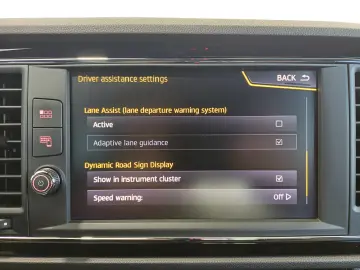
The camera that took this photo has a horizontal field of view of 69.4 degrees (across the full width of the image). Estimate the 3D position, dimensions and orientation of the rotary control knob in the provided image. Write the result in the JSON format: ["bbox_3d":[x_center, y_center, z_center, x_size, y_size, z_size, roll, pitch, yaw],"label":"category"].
[{"bbox_3d":[-0.088,0.031,0.171,0.018,0.018,0.013,0,0,-2],"label":"rotary control knob"}]

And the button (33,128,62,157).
[{"bbox_3d":[-0.090,0.005,0.177,0.020,0.019,0.005,0,0,-6],"label":"button"}]

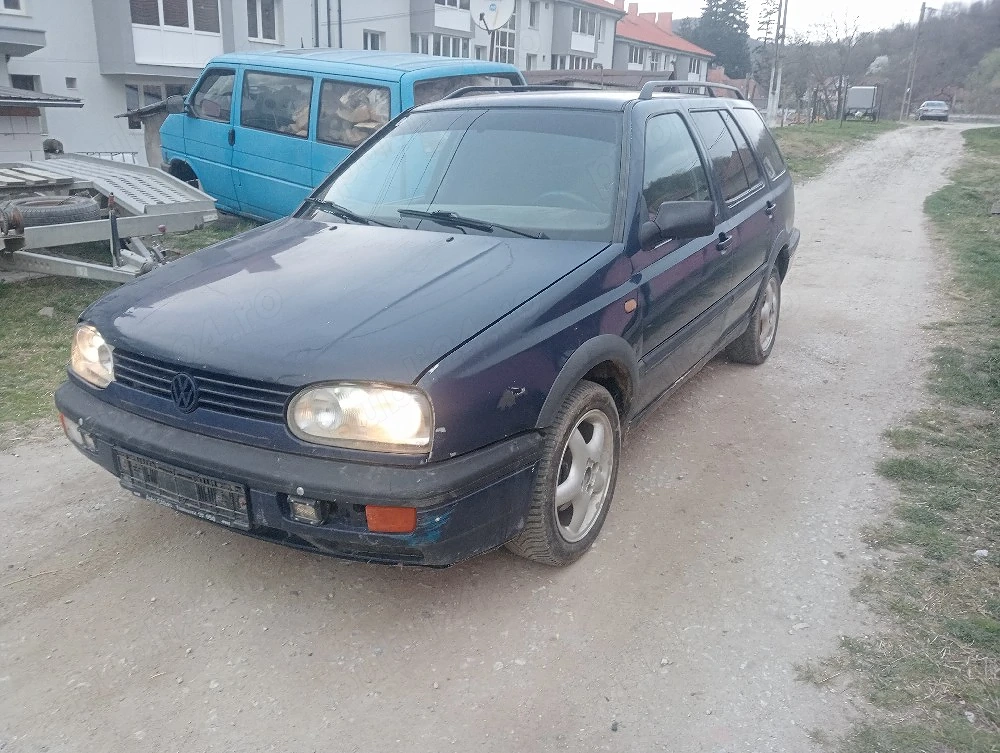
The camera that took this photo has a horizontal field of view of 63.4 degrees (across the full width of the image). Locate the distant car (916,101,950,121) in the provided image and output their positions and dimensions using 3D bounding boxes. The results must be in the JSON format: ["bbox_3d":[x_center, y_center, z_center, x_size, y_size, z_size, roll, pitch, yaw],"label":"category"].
[{"bbox_3d":[33.449,-20.486,62.500,1.720,1.420,4.450,8,19,18],"label":"distant car"}]

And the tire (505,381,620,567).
[{"bbox_3d":[0.178,0.286,2.513,0.200,0.580,0.580,11,20,29],"label":"tire"}]

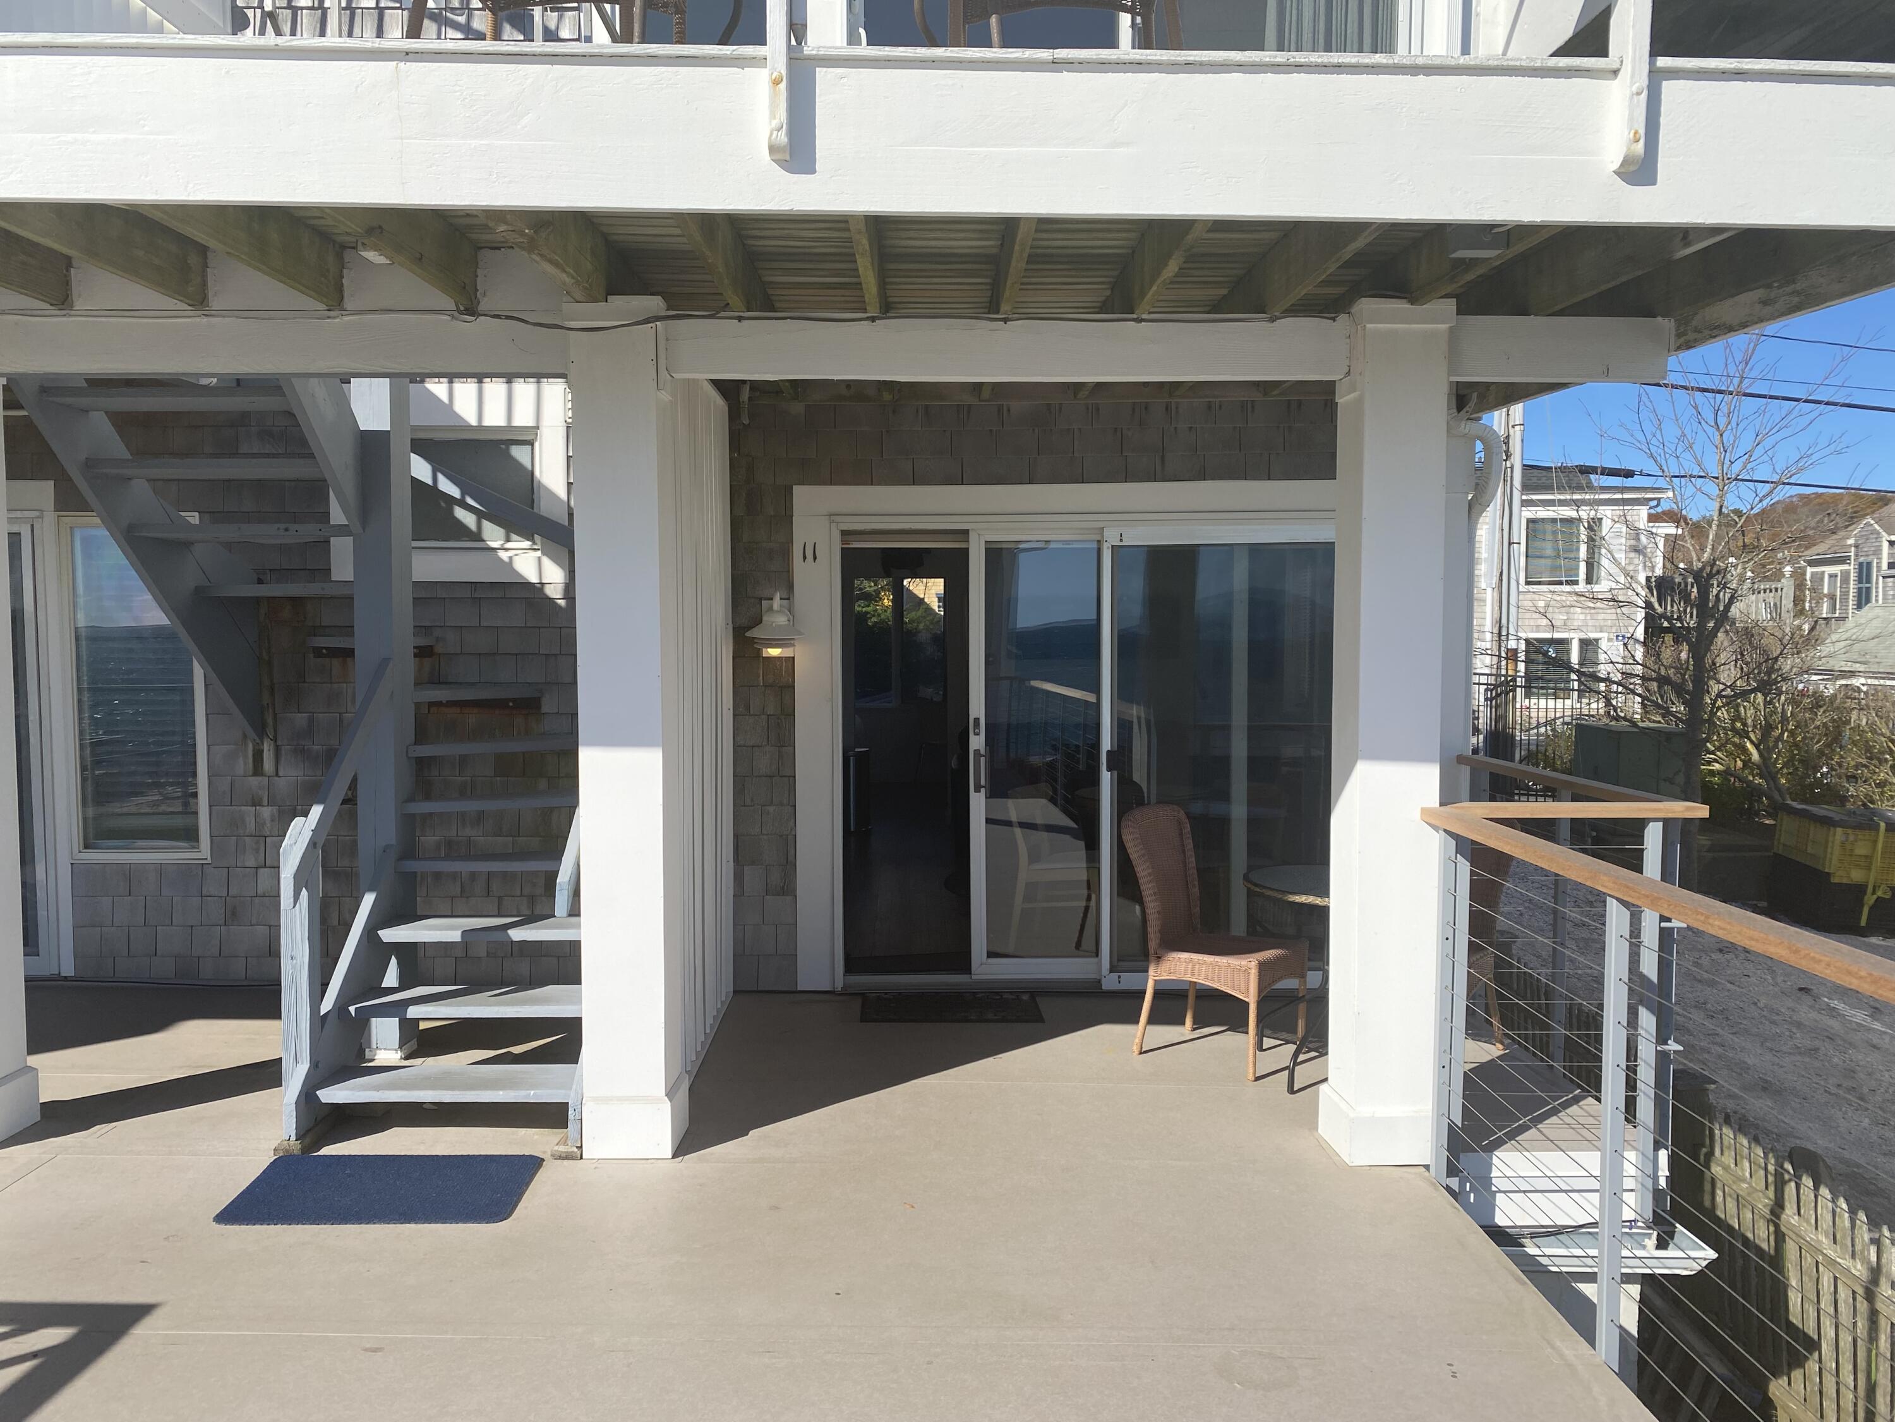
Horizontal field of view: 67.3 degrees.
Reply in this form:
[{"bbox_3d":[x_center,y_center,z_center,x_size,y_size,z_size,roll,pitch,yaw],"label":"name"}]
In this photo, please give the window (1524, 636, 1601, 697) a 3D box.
[{"bbox_3d":[12.533,-0.905,29.000,1.570,1.240,0.150,0,3,-1],"label":"window"}]

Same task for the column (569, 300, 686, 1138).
[{"bbox_3d":[-0.961,0.075,4.302,0.273,2.505,0.273,0,3,-1],"label":"column"}]

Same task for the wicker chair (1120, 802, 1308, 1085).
[{"bbox_3d":[0.996,0.813,5.284,0.576,0.923,0.475,3,4,39],"label":"wicker chair"}]

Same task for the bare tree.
[{"bbox_3d":[8.429,-1.090,16.000,3.500,6.200,3.500,0,3,-1],"label":"bare tree"}]

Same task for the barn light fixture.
[{"bbox_3d":[-0.729,-0.362,5.993,0.242,0.268,0.273,0,3,-1],"label":"barn light fixture"}]

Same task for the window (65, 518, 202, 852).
[{"bbox_3d":[-3.454,-0.095,6.065,0.555,1.434,0.081,0,3,-1],"label":"window"}]

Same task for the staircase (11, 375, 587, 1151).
[{"bbox_3d":[-2.011,-0.011,5.132,1.798,2.586,1.919,0,3,-1],"label":"staircase"}]

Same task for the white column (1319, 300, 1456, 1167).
[{"bbox_3d":[1.323,0.076,4.301,0.273,2.515,0.273,0,3,-1],"label":"white column"}]

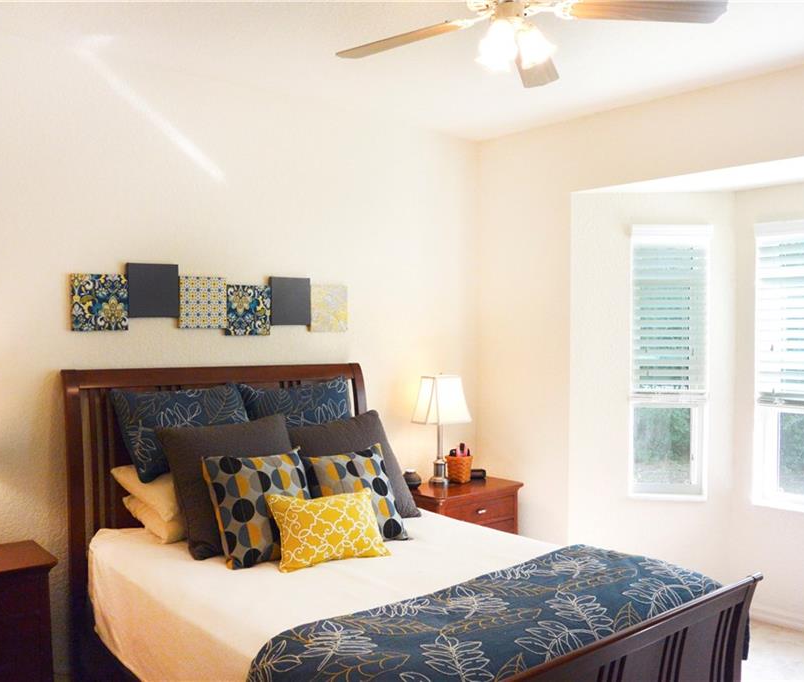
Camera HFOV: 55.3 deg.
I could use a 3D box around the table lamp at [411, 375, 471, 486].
[{"bbox_3d":[0.228,0.526,4.571,0.335,0.630,0.230,0,1,-40],"label":"table lamp"}]

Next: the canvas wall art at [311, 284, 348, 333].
[{"bbox_3d":[-0.407,-0.177,4.235,0.252,0.255,0.025,0,1,-40],"label":"canvas wall art"}]

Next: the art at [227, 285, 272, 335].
[{"bbox_3d":[-0.789,-0.154,3.916,0.252,0.255,0.025,0,1,-40],"label":"art"}]

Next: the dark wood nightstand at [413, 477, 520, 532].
[{"bbox_3d":[0.332,1.193,4.471,0.671,0.700,0.400,0,1,-40],"label":"dark wood nightstand"}]

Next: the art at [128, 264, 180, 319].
[{"bbox_3d":[-1.170,-0.235,3.596,0.252,0.255,0.025,0,1,-40],"label":"art"}]

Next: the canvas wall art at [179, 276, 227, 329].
[{"bbox_3d":[-0.979,-0.186,3.757,0.252,0.255,0.025,0,1,-40],"label":"canvas wall art"}]

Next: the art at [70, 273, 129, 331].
[{"bbox_3d":[-1.356,-0.170,3.442,0.252,0.255,0.025,0,1,-40],"label":"art"}]

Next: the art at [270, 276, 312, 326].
[{"bbox_3d":[-0.599,-0.209,4.074,0.252,0.255,0.025,0,1,-40],"label":"art"}]

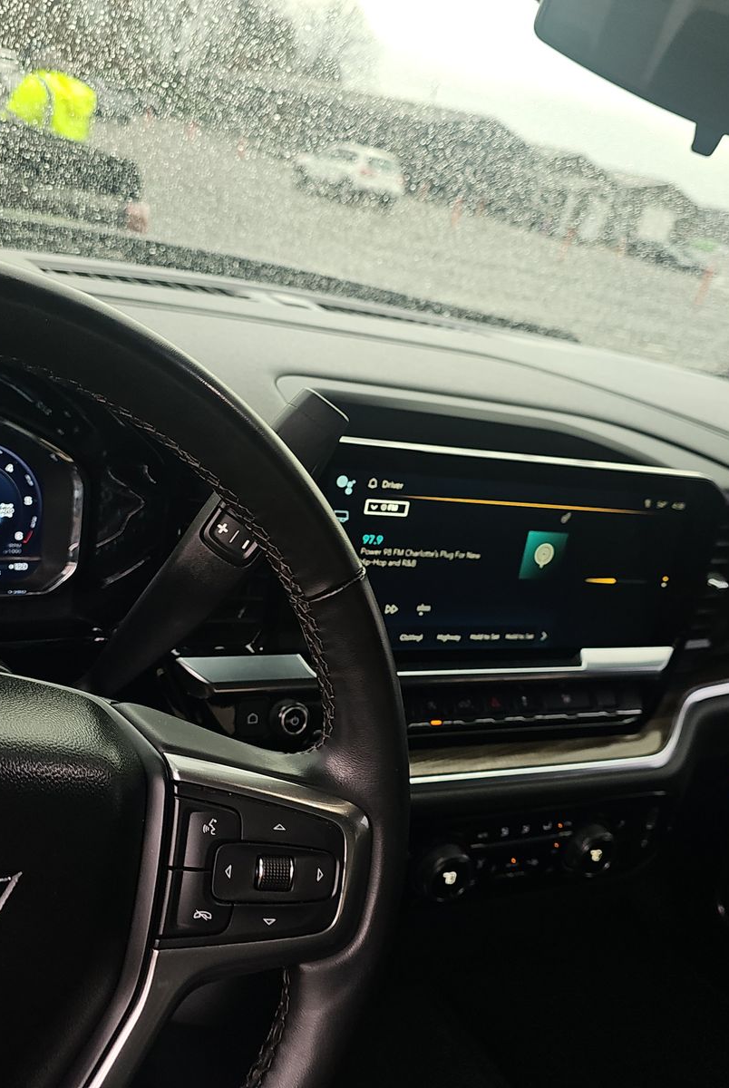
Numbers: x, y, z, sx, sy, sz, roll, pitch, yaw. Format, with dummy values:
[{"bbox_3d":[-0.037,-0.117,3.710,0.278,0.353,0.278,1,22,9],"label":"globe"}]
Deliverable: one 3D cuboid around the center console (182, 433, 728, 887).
[{"bbox_3d":[0.064,0.084,0.657,0.390,0.313,0.120,2,15,-29],"label":"center console"}]

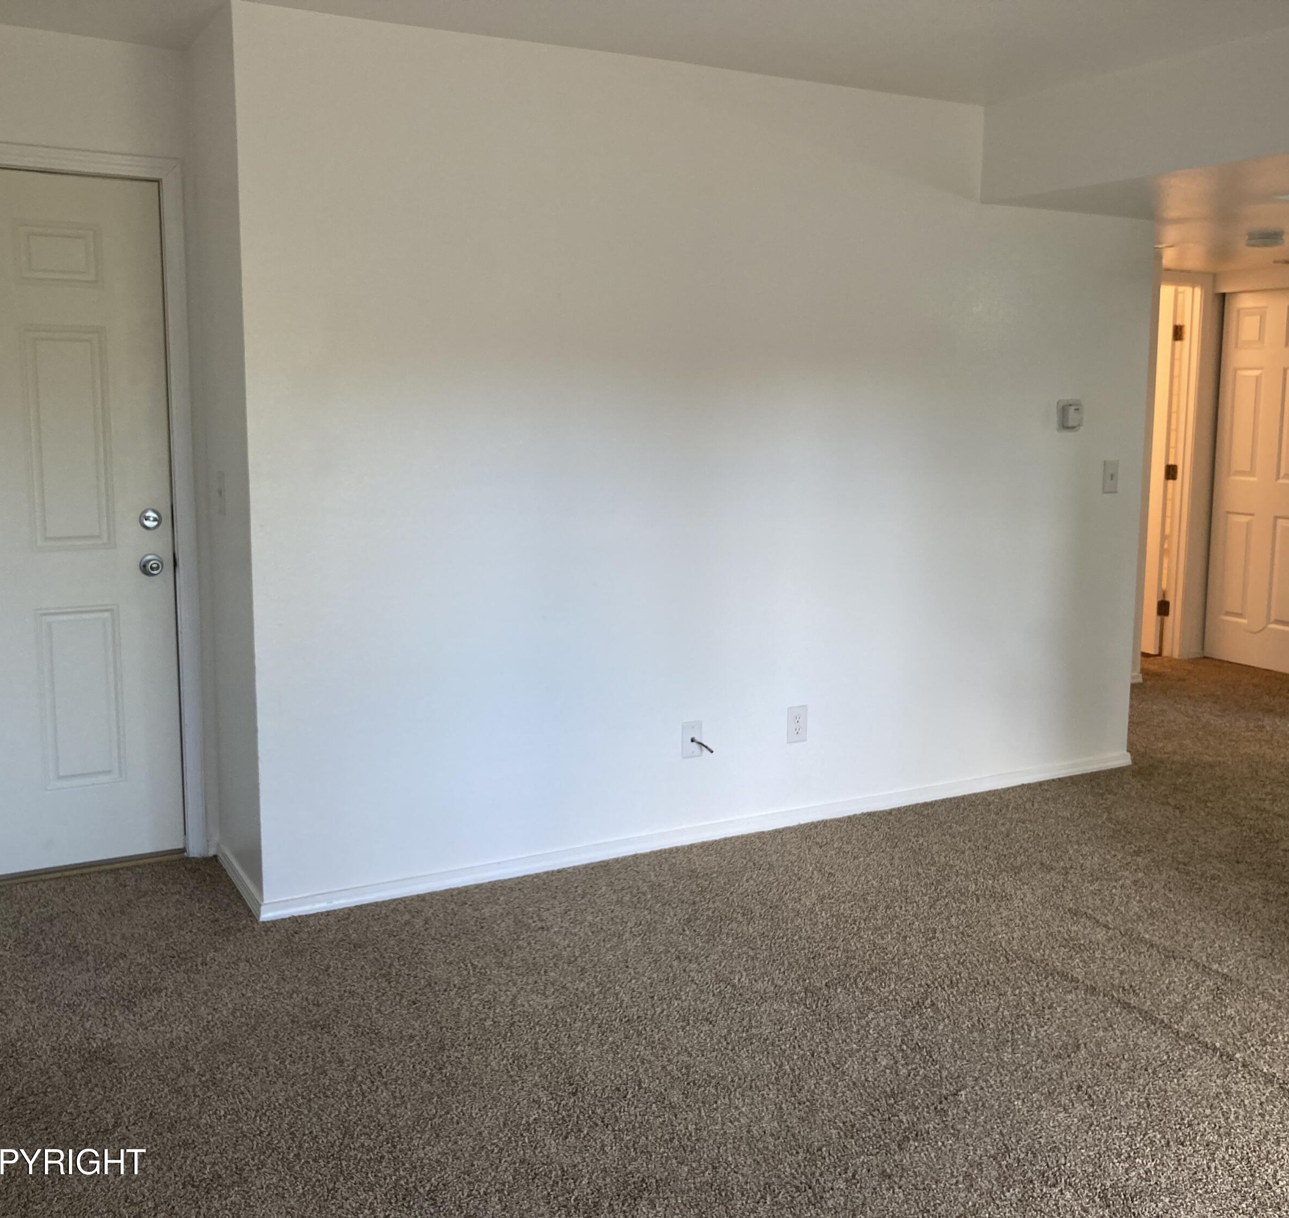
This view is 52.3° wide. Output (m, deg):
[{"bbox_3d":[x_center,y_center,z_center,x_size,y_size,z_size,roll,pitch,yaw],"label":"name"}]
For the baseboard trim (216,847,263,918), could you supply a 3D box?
[{"bbox_3d":[-1.202,0.798,3.900,0.015,0.055,0.593,-4,10,-29],"label":"baseboard trim"}]

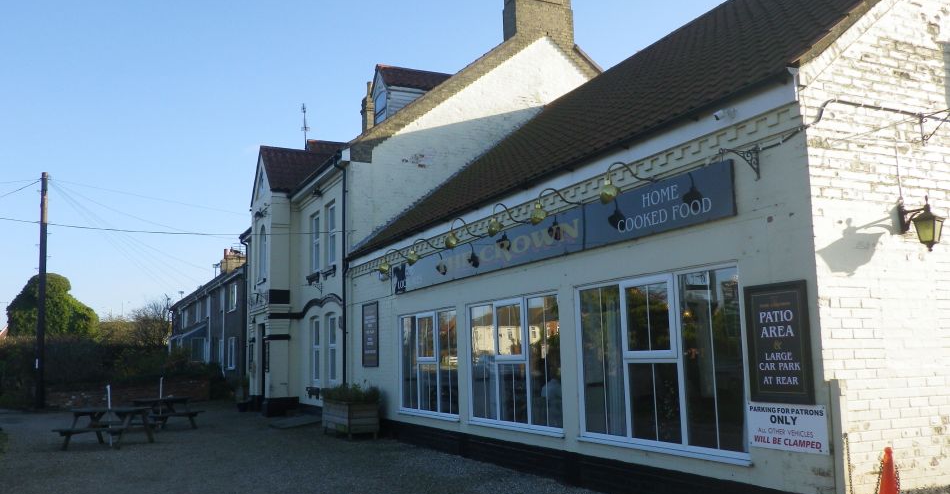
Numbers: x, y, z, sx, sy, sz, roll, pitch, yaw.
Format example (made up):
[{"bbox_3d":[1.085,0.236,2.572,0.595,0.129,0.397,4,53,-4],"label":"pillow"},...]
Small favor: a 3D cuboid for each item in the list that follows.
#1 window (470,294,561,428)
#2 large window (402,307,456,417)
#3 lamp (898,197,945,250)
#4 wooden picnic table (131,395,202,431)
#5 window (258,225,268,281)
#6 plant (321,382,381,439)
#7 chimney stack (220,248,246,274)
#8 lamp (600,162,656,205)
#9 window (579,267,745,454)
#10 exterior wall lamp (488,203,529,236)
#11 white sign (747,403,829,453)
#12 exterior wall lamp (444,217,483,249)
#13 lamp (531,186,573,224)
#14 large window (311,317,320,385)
[{"bbox_3d":[0.498,1.540,9.506,0.100,1.739,2.410,3,-10,-28],"label":"window"},{"bbox_3d":[-0.776,1.937,11.861,0.100,1.727,2.343,3,-10,-28],"label":"large window"},{"bbox_3d":[3.539,-0.174,5.568,0.250,0.450,0.350,3,-10,-25],"label":"lamp"},{"bbox_3d":[-7.491,4.031,16.887,1.457,0.714,1.525,-6,-10,30],"label":"wooden picnic table"},{"bbox_3d":[-5.952,0.142,19.981,0.140,1.580,1.050,3,-10,-28],"label":"window"},{"bbox_3d":[-2.254,2.965,12.779,0.570,0.880,1.300,4,-10,-32],"label":"plant"},{"bbox_3d":[-13.983,0.872,41.000,1.200,1.600,1.400,3,-10,-28],"label":"chimney stack"},{"bbox_3d":[1.526,-0.609,6.995,0.650,0.420,0.180,3,-10,-28],"label":"lamp"},{"bbox_3d":[1.786,1.133,7.126,0.100,1.732,2.391,3,-10,-28],"label":"window"},{"bbox_3d":[0.421,-0.322,8.612,0.560,0.400,0.200,3,-10,-28],"label":"exterior wall lamp"},{"bbox_3d":[2.370,1.373,5.382,0.020,0.342,0.670,3,-10,-28],"label":"white sign"},{"bbox_3d":[-0.147,-0.187,9.684,0.550,0.400,0.200,3,-10,-28],"label":"exterior wall lamp"},{"bbox_3d":[0.895,-0.440,7.693,0.580,0.400,0.200,3,-10,-28],"label":"lamp"},{"bbox_3d":[-3.725,2.431,16.607,0.140,1.540,0.860,3,-10,-28],"label":"large window"}]

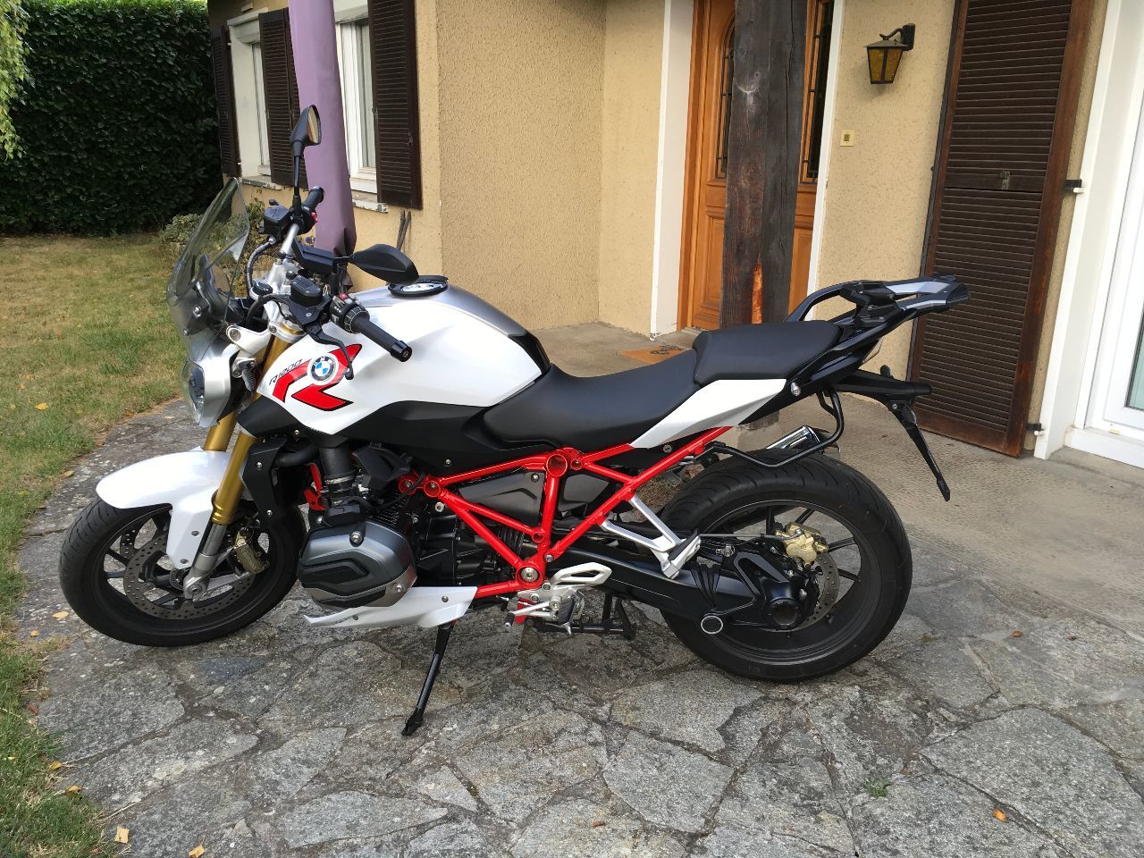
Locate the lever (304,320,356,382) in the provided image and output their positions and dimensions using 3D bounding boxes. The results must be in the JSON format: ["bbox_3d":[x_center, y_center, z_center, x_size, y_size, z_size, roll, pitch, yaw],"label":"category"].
[{"bbox_3d":[-0.495,-0.168,1.975,0.045,0.038,0.196,-26,55,-29],"label":"lever"}]

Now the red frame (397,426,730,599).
[{"bbox_3d":[0.012,0.144,2.315,0.785,0.455,0.300,1,24,5],"label":"red frame"}]

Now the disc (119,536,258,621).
[{"bbox_3d":[-0.966,0.372,2.445,0.320,0.320,0.015,-15,43,-20],"label":"disc"}]

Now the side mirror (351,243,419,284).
[{"bbox_3d":[-0.352,-0.313,1.822,0.180,0.075,0.060,25,45,38],"label":"side mirror"}]

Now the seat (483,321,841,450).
[{"bbox_3d":[0.195,-0.123,2.175,0.765,0.250,0.310,1,24,5],"label":"seat"}]

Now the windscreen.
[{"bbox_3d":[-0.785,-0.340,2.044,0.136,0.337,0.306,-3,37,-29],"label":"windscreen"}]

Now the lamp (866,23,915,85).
[{"bbox_3d":[1.472,-1.725,4.401,0.225,0.264,0.145,-10,20,-32],"label":"lamp"}]

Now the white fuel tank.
[{"bbox_3d":[-0.366,-0.194,2.202,0.630,0.300,0.420,1,24,5],"label":"white fuel tank"}]

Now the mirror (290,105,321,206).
[{"bbox_3d":[-0.651,-0.671,2.330,0.065,0.213,0.231,-3,25,-3],"label":"mirror"}]

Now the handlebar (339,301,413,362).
[{"bbox_3d":[-0.406,-0.215,1.960,0.205,0.060,0.060,36,50,22],"label":"handlebar"}]

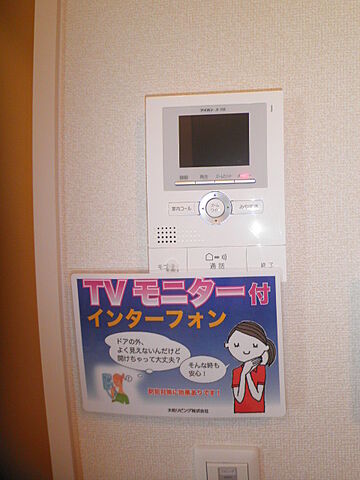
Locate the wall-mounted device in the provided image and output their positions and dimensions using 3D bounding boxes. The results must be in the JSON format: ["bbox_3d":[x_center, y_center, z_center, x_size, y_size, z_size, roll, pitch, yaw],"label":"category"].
[{"bbox_3d":[0.037,-0.052,0.372,0.136,0.187,0.028,-1,2,6],"label":"wall-mounted device"}]

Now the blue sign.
[{"bbox_3d":[-0.004,0.108,0.370,0.216,0.154,0.004,0,6,10],"label":"blue sign"}]

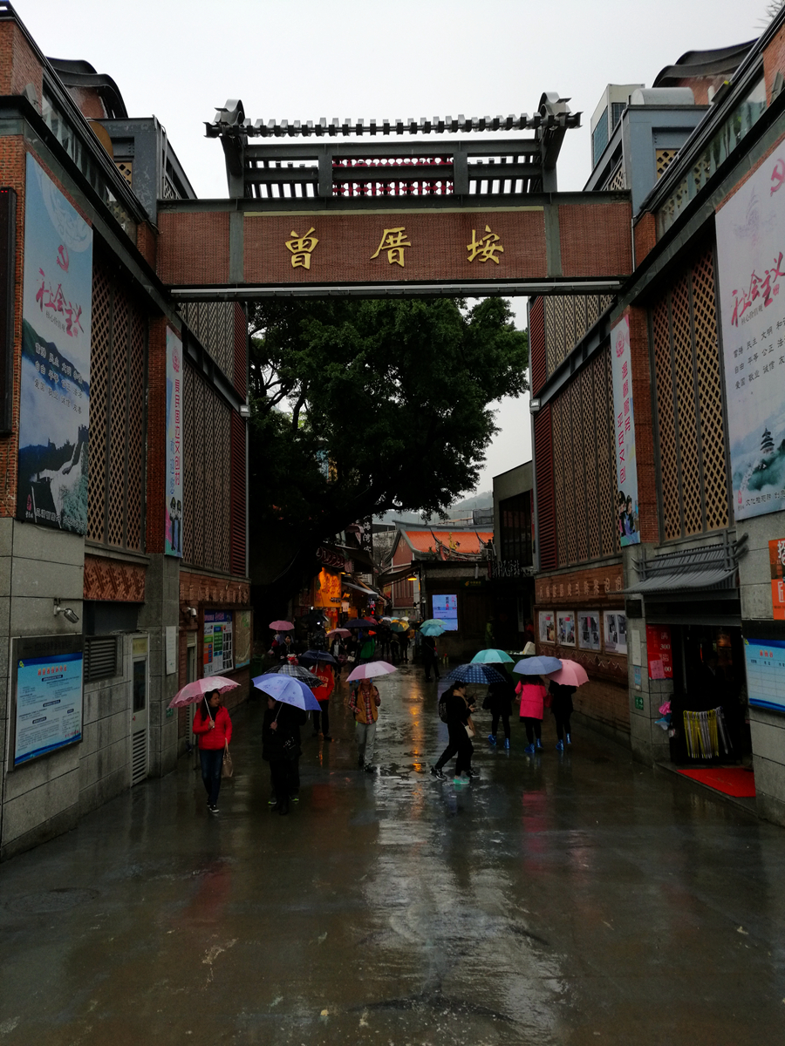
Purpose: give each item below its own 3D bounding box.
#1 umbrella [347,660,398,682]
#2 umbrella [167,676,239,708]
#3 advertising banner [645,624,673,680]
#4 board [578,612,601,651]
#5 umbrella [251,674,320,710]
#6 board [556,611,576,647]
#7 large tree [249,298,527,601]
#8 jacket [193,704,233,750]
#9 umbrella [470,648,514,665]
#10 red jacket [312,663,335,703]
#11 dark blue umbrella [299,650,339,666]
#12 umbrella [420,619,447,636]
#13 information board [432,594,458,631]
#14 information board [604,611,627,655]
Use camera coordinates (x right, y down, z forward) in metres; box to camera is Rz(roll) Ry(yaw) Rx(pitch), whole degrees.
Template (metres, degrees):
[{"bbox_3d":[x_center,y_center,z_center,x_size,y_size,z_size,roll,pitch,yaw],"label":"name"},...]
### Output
[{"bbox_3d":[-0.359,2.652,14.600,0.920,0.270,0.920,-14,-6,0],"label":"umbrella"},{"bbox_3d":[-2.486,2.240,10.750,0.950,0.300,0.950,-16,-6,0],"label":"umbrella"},{"bbox_3d":[4.458,2.155,13.600,0.410,0.900,0.030,-1,-6,-2],"label":"advertising banner"},{"bbox_3d":[4.457,2.435,18.500,0.060,0.870,1.740,-1,-6,-3],"label":"board"},{"bbox_3d":[-1.440,2.318,11.185,1.020,0.280,1.020,17,4,2],"label":"umbrella"},{"bbox_3d":[4.261,2.598,20.040,0.060,0.850,1.760,-1,-6,-3],"label":"board"},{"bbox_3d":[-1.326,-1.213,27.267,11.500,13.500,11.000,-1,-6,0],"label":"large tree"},{"bbox_3d":[-2.549,2.914,11.581,0.540,0.600,0.340,0,-6,-7],"label":"jacket"},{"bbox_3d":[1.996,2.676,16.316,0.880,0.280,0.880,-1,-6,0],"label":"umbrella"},{"bbox_3d":[-1.515,3.475,17.726,0.520,0.770,0.350,-1,-6,-6],"label":"red jacket"},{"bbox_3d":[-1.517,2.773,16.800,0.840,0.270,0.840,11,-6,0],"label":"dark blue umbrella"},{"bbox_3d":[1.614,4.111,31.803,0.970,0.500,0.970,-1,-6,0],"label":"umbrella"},{"bbox_3d":[2.694,4.648,42.032,1.270,1.800,0.120,-1,-6,0],"label":"information board"},{"bbox_3d":[4.594,2.239,16.700,0.060,0.870,1.740,-1,-6,-3],"label":"information board"}]

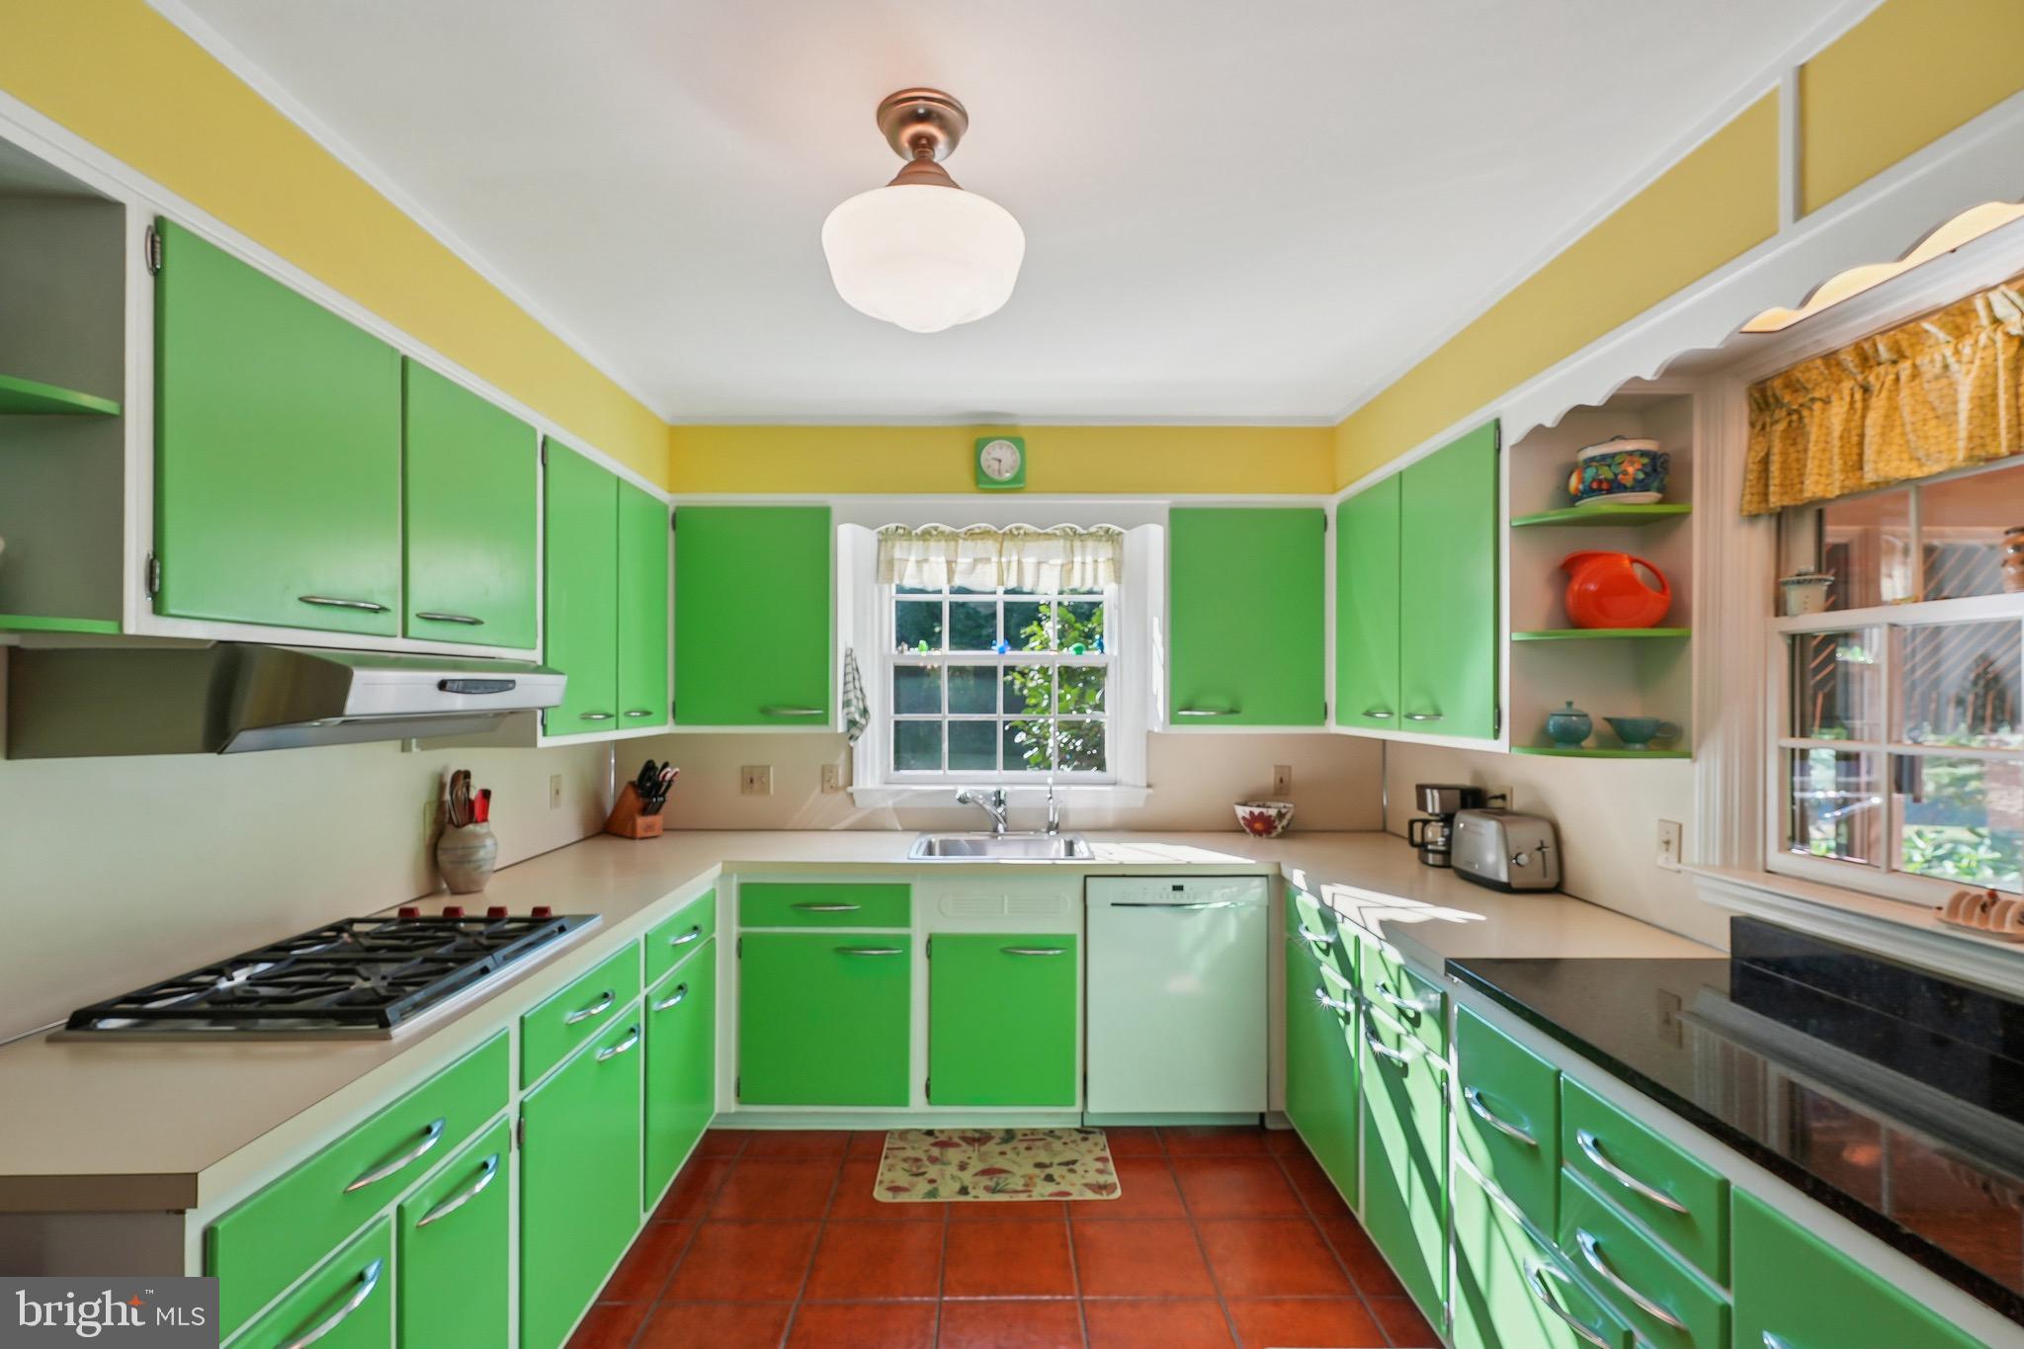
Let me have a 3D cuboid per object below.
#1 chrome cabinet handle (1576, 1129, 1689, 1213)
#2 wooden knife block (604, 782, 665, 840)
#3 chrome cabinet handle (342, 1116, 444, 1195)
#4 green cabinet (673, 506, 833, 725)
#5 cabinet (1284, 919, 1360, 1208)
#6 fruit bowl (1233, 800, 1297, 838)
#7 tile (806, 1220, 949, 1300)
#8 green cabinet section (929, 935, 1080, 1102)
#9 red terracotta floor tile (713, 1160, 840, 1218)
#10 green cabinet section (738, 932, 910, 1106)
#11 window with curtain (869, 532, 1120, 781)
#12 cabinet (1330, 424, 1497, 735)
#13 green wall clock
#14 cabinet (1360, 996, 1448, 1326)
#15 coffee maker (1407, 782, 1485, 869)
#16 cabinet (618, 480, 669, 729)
[{"bbox_3d":[0.896,0.727,1.325,0.036,0.022,0.228,0,-1,-1],"label":"chrome cabinet handle"},{"bbox_3d":[-1.477,0.521,3.519,0.230,0.210,0.105,-1,-1,40],"label":"wooden knife block"},{"bbox_3d":[-0.915,0.724,1.359,0.033,0.024,0.225,0,-1,-1],"label":"chrome cabinet handle"},{"bbox_3d":[-0.933,-0.206,3.396,0.577,0.790,0.340,0,-1,-1],"label":"green cabinet"},{"bbox_3d":[1.203,1.075,2.683,0.600,0.730,0.585,0,-1,-1],"label":"cabinet"},{"bbox_3d":[0.982,0.566,3.500,0.236,0.125,0.236,0,-1,0],"label":"fruit bowl"},{"bbox_3d":[-0.344,1.517,2.326,0.330,0.013,0.330,0,-1,-1],"label":"tile"},{"bbox_3d":[-0.030,1.138,3.240,0.490,0.570,0.560,0,-1,-1],"label":"green cabinet section"},{"bbox_3d":[-0.688,1.523,2.659,0.330,0.013,0.330,0,-1,-1],"label":"red terracotta floor tile"},{"bbox_3d":[-0.617,1.136,3.230,0.565,0.570,0.560,0,-1,-1],"label":"green cabinet section"},{"bbox_3d":[-0.048,-0.086,3.582,1.000,1.030,0.120,0,-1,-1],"label":"window with curtain"},{"bbox_3d":[1.345,-0.218,2.725,0.340,0.800,1.080,0,-1,-1],"label":"cabinet"},{"bbox_3d":[-0.043,-0.769,3.256,0.180,0.190,0.045,0,-1,-1],"label":"green wall clock"},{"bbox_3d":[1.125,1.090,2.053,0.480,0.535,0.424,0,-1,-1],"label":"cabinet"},{"bbox_3d":[1.419,0.491,2.945,0.240,0.255,0.155,0,-1,-1],"label":"coffee maker"},{"bbox_3d":[-1.388,-0.214,3.028,0.345,0.795,0.430,0,-1,-1],"label":"cabinet"}]

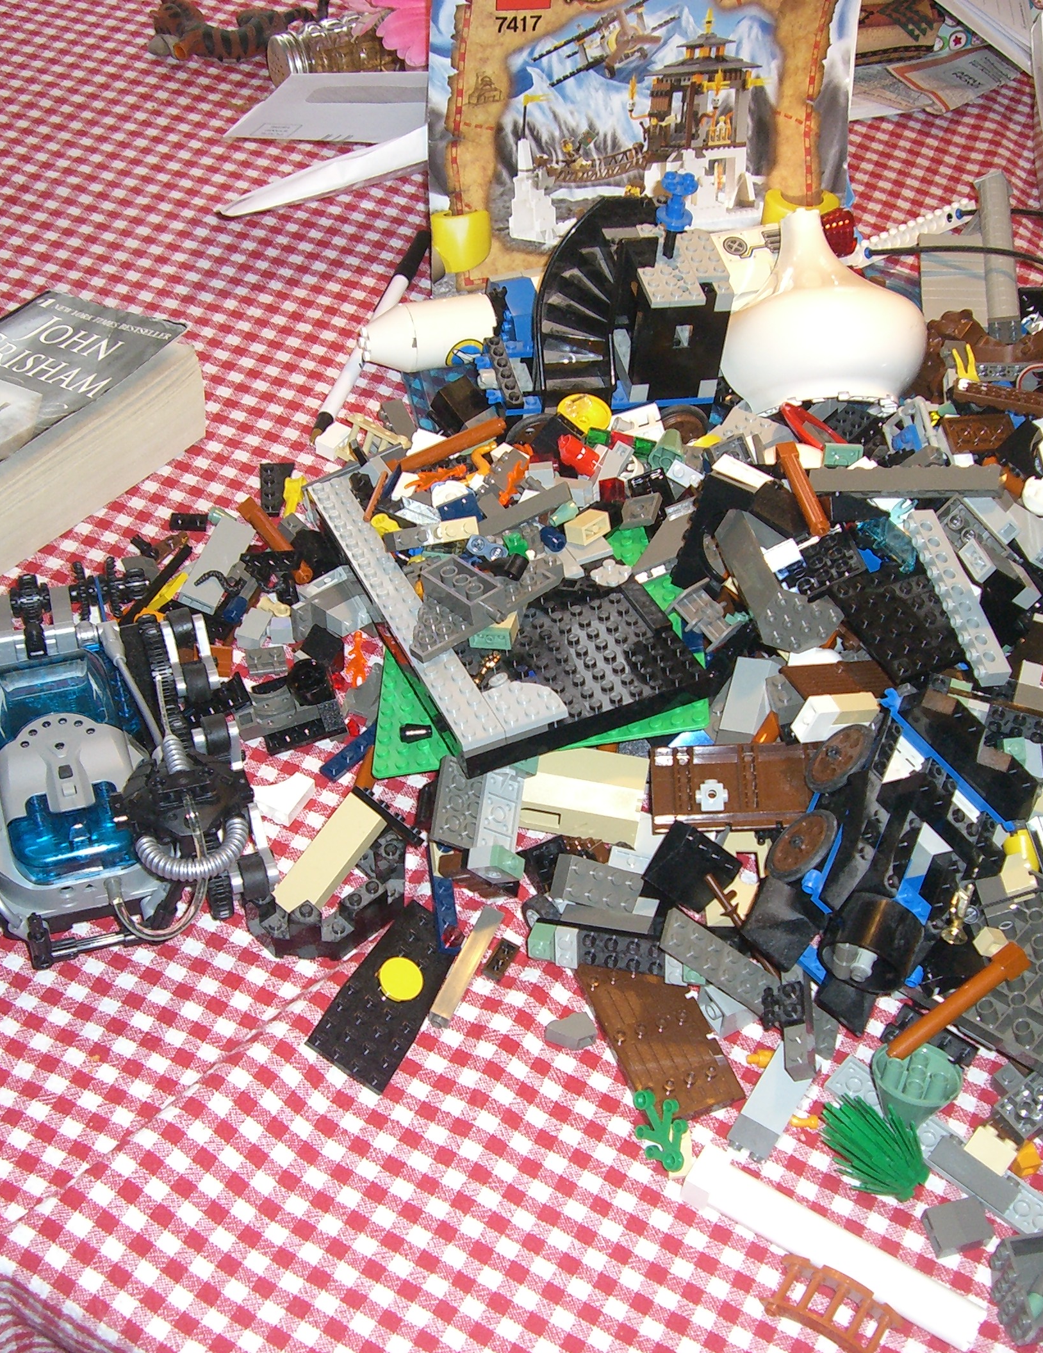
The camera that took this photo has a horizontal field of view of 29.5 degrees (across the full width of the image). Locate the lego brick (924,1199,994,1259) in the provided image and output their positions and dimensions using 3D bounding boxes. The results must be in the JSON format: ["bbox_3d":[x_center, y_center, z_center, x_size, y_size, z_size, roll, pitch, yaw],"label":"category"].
[{"bbox_3d":[0.146,0.185,0.663,0.018,0.006,0.016,-13,49,-15],"label":"lego brick"}]

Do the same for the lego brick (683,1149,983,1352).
[{"bbox_3d":[0.104,0.192,0.663,0.105,0.016,0.016,27,54,16],"label":"lego brick"}]

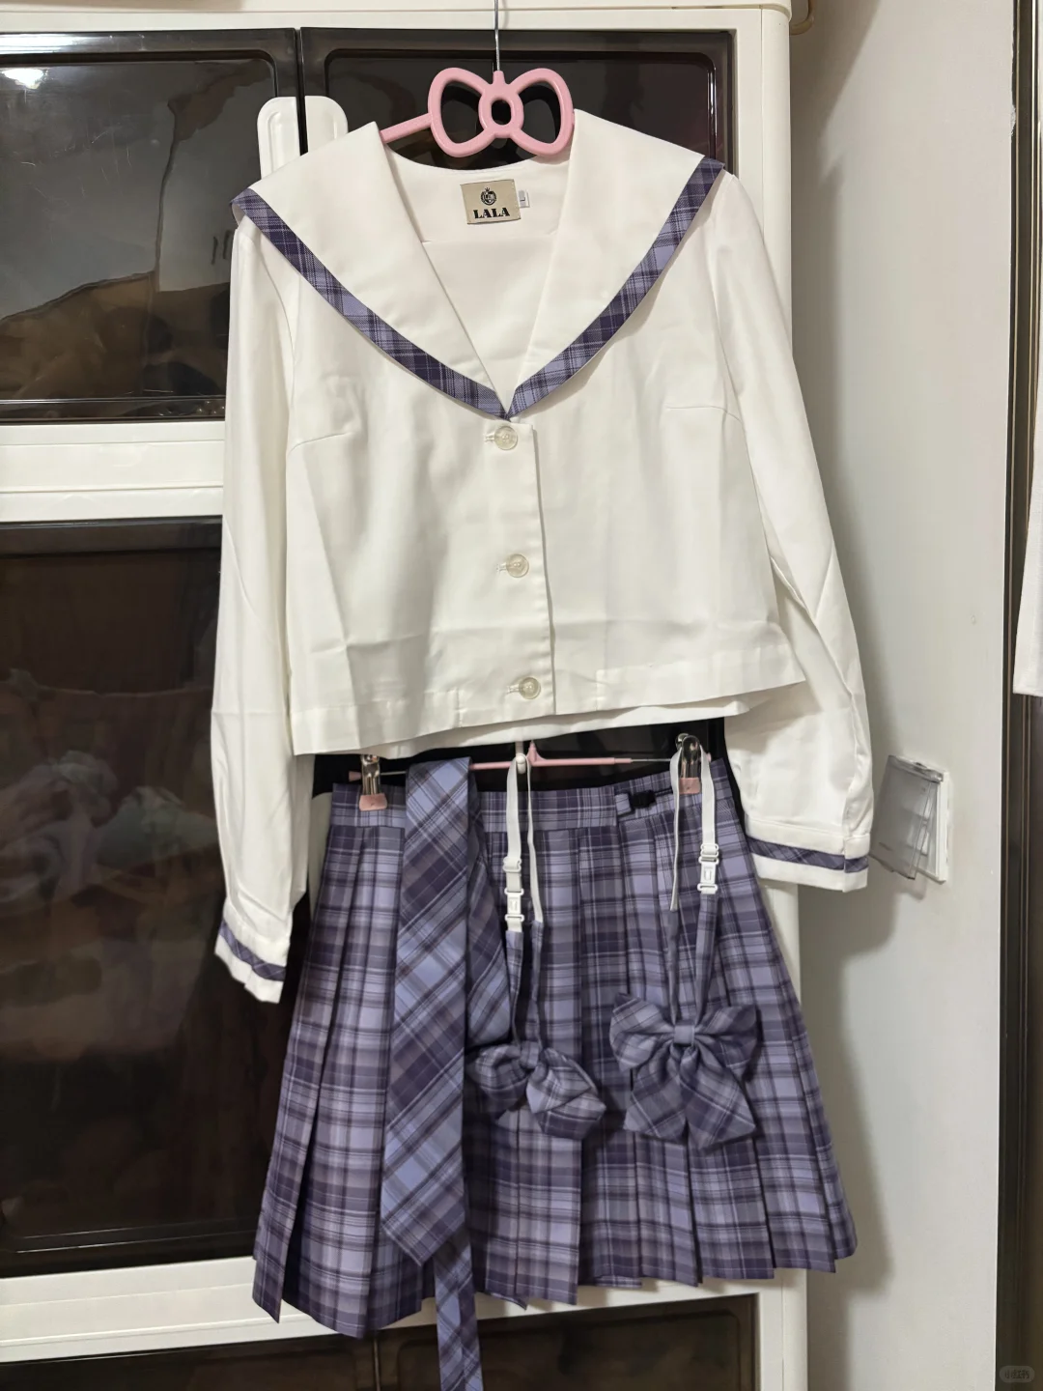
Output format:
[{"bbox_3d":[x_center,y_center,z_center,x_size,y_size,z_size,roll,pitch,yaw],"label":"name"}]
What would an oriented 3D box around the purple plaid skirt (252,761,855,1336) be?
[{"bbox_3d":[0.030,0.312,0.935,0.525,0.470,0.110,-3,6,-4],"label":"purple plaid skirt"}]

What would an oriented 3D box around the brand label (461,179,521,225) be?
[{"bbox_3d":[-0.025,-0.406,0.859,0.045,0.034,0.003,-7,6,-3],"label":"brand label"}]

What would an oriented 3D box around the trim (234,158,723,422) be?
[{"bbox_3d":[-0.032,-0.324,0.842,0.390,0.200,0.070,-5,6,-3],"label":"trim"}]

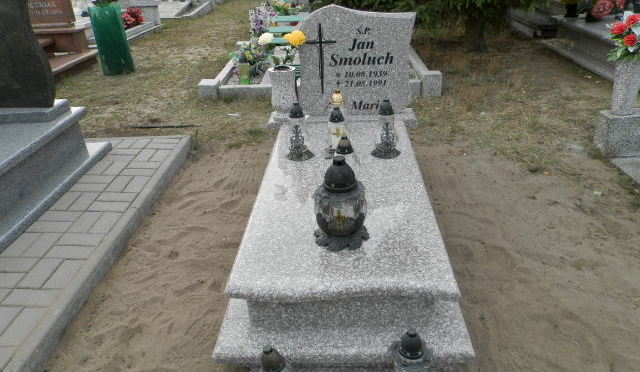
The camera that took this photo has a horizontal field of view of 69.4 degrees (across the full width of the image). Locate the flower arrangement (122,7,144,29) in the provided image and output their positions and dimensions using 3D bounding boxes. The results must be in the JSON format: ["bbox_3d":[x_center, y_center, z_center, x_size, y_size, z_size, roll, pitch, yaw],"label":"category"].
[{"bbox_3d":[-2.804,-2.526,6.950,0.300,0.290,0.280,1,28,2],"label":"flower arrangement"}]

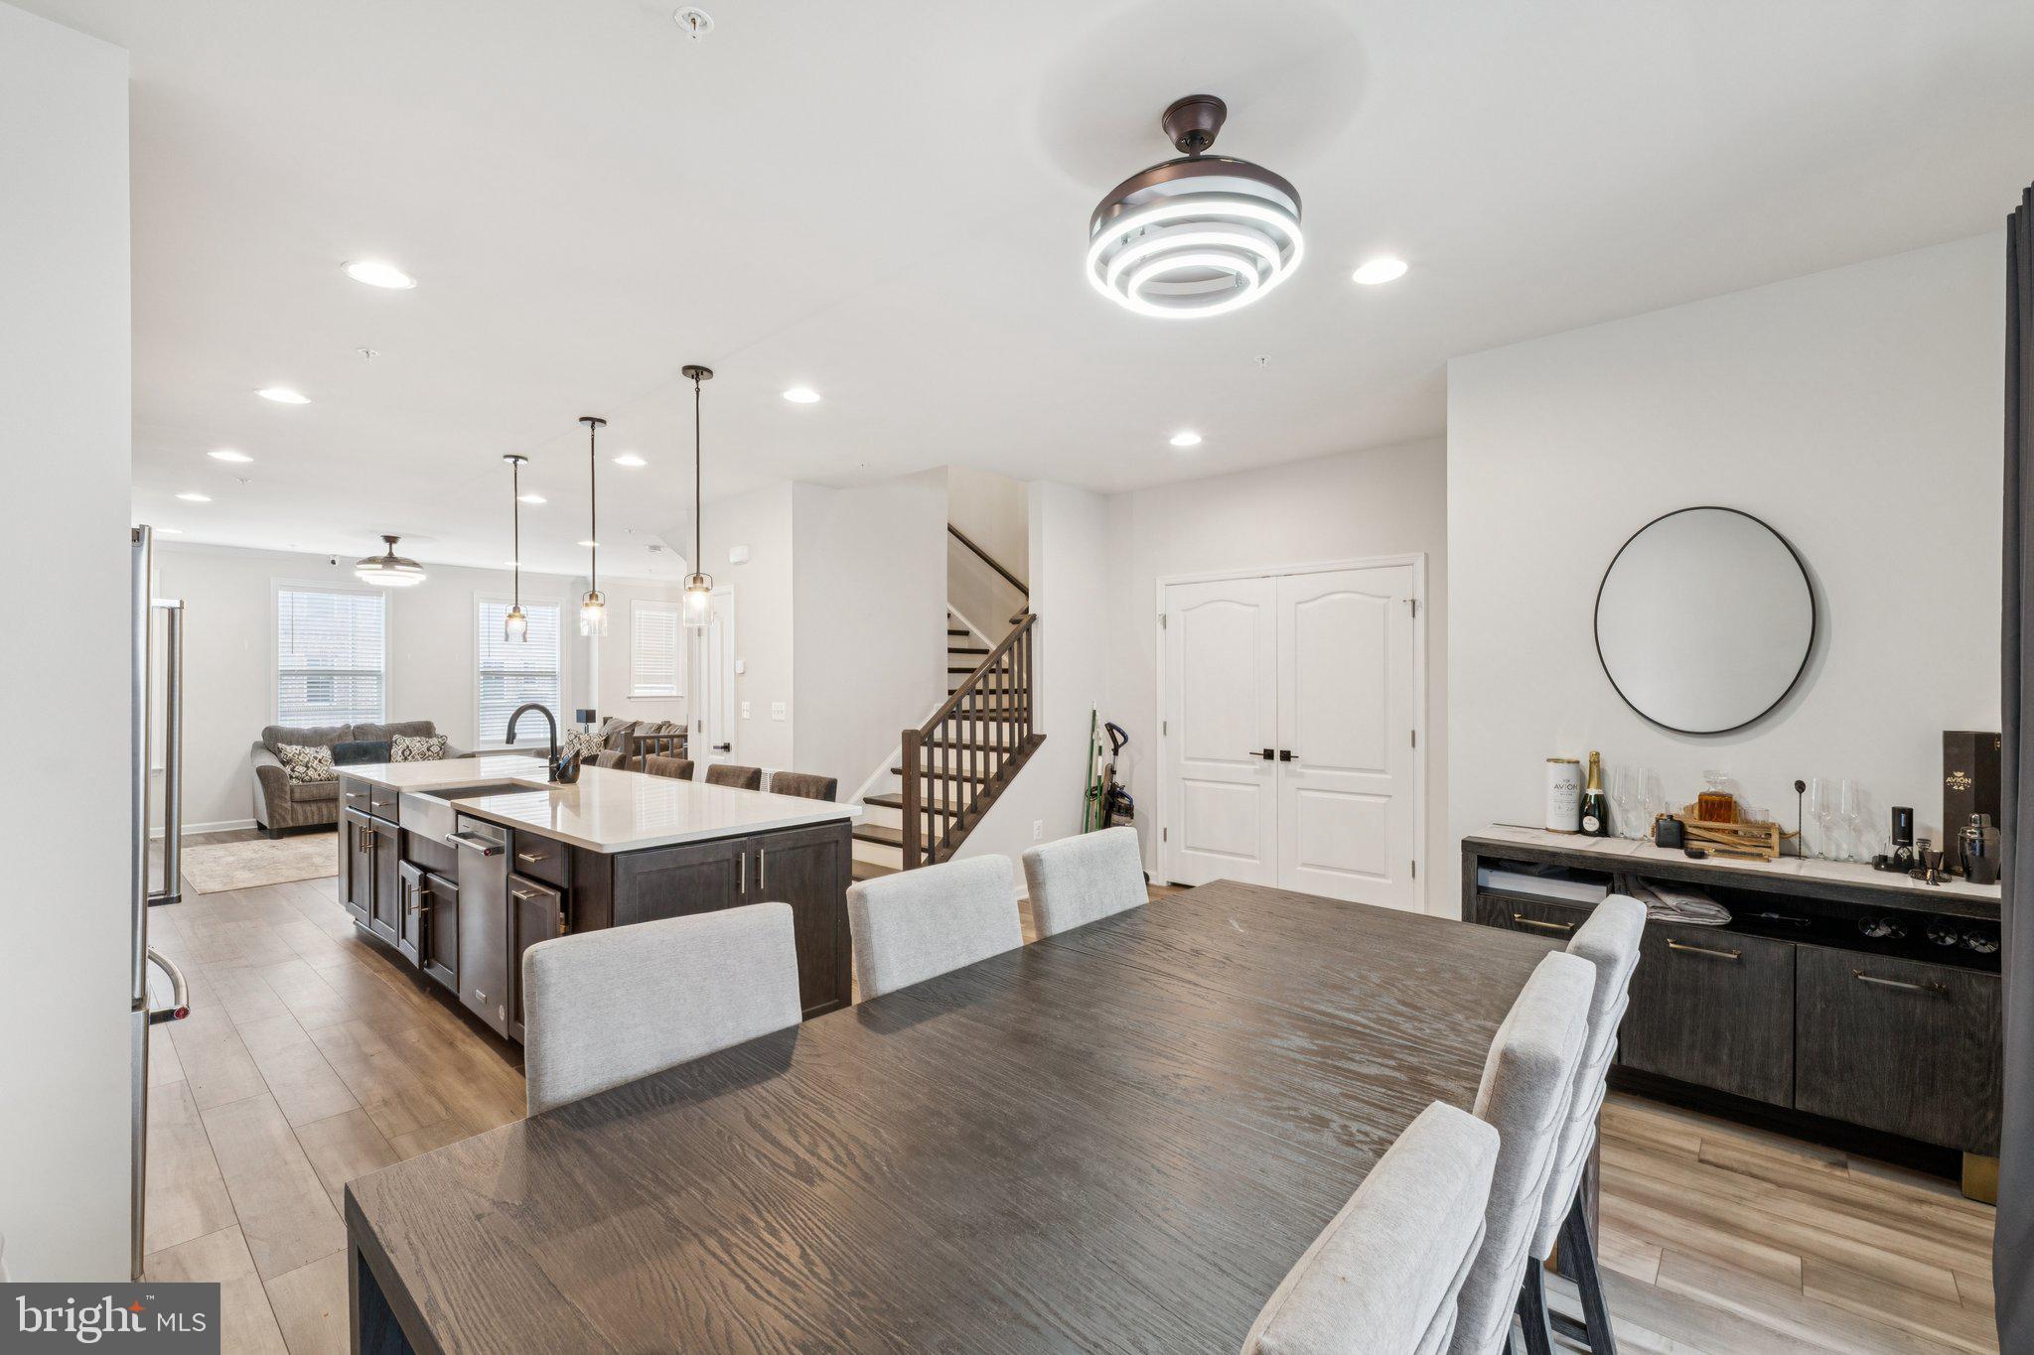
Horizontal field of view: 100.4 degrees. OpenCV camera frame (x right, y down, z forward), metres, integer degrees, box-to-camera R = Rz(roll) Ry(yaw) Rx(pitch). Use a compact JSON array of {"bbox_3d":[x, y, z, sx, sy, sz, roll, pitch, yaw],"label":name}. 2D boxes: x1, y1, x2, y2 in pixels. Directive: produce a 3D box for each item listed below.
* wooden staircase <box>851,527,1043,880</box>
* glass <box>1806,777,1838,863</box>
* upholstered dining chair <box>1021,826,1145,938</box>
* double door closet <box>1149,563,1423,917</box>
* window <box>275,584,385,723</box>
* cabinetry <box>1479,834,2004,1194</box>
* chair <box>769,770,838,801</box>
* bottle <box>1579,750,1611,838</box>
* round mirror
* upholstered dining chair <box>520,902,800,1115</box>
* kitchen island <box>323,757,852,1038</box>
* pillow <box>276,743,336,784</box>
[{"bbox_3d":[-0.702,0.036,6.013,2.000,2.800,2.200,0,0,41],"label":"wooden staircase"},{"bbox_3d":[2.585,0.461,2.721,0.072,0.250,0.072,0,0,41],"label":"glass"},{"bbox_3d":[0.397,0.968,2.472,0.620,0.930,0.490,0,0,41],"label":"upholstered dining chair"},{"bbox_3d":[1.605,0.376,5.248,1.700,2.110,0.100,0,0,41],"label":"double door closet"},{"bbox_3d":[-7.105,-0.043,8.798,0.100,1.745,0.910,0,0,41],"label":"window"},{"bbox_3d":[2.314,1.019,2.845,1.390,0.835,0.407,0,0,41],"label":"cabinetry"},{"bbox_3d":[-1.197,0.948,3.983,0.470,0.970,0.550,0,0,41],"label":"chair"},{"bbox_3d":[2.165,0.441,3.176,0.090,0.320,0.090,0,0,41],"label":"bottle"},{"bbox_3d":[2.373,-0.197,2.953,0.595,0.793,0.030,0,0,41],"label":"round mirror"},{"bbox_3d":[-0.501,0.950,1.429,0.480,0.945,0.610,0,0,-39],"label":"upholstered dining chair"},{"bbox_3d":[-2.284,0.977,4.135,3.494,0.910,1.047,0,0,41],"label":"kitchen island"},{"bbox_3d":[-6.624,0.801,7.912,0.150,0.400,0.430,-24,-11,24],"label":"pillow"}]

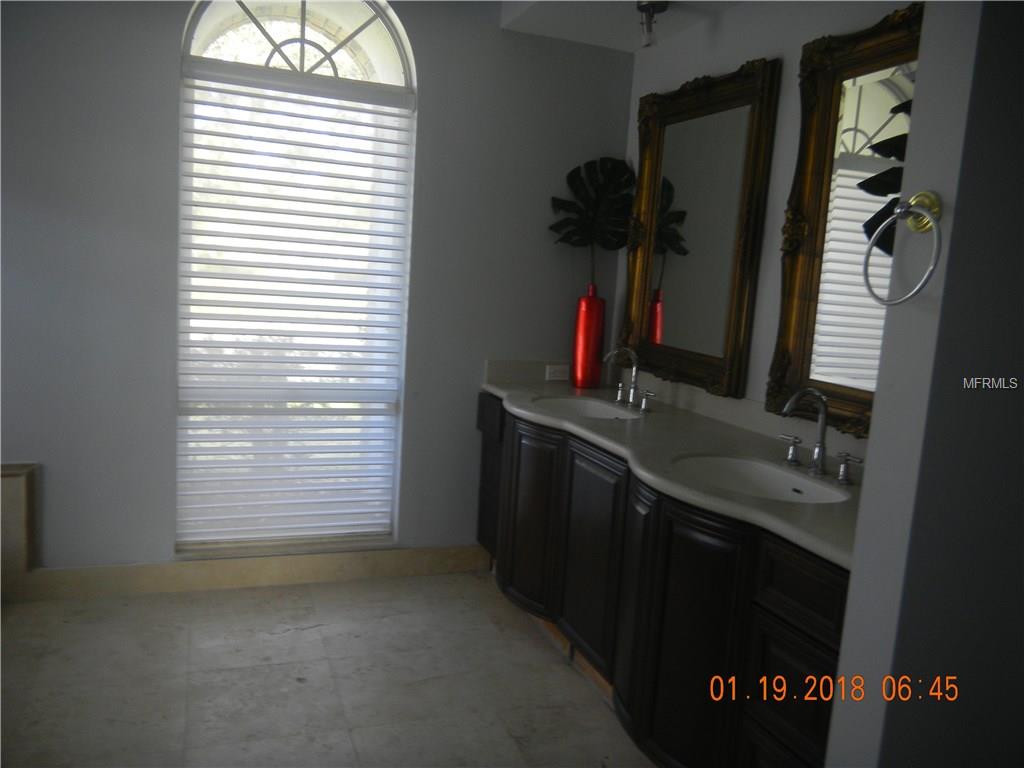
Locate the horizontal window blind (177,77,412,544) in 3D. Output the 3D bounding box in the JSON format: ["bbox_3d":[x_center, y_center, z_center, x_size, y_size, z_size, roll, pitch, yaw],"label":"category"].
[{"bbox_3d":[-0.893,-0.270,3.409,0.880,1.853,0.070,1,7,-20],"label":"horizontal window blind"}]

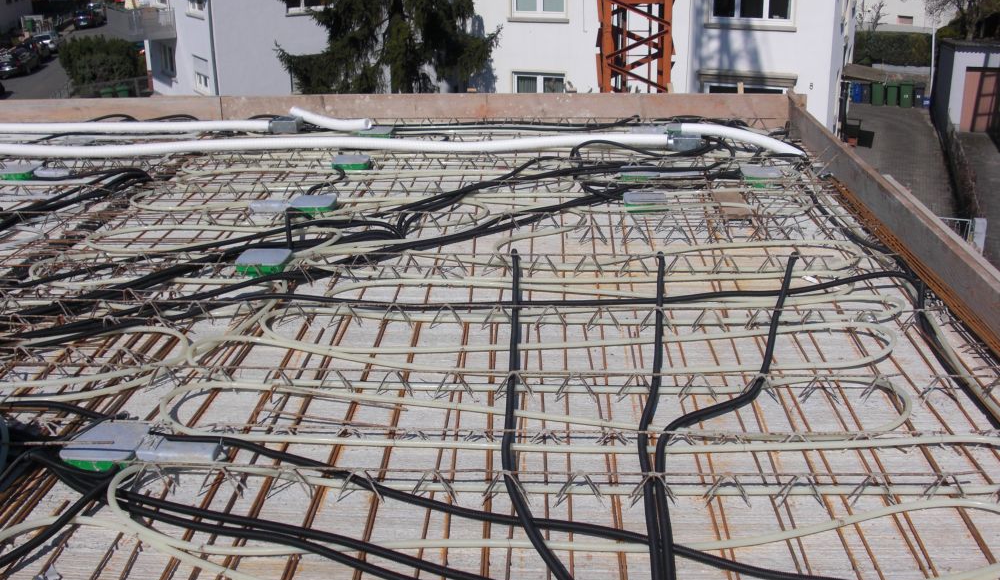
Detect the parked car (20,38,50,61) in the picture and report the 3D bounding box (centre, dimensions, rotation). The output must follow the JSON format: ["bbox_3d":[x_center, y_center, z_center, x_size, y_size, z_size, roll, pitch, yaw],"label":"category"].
[{"bbox_3d":[-33.819,-17.575,75.122,1.770,1.480,4.350,-4,22,-9],"label":"parked car"}]

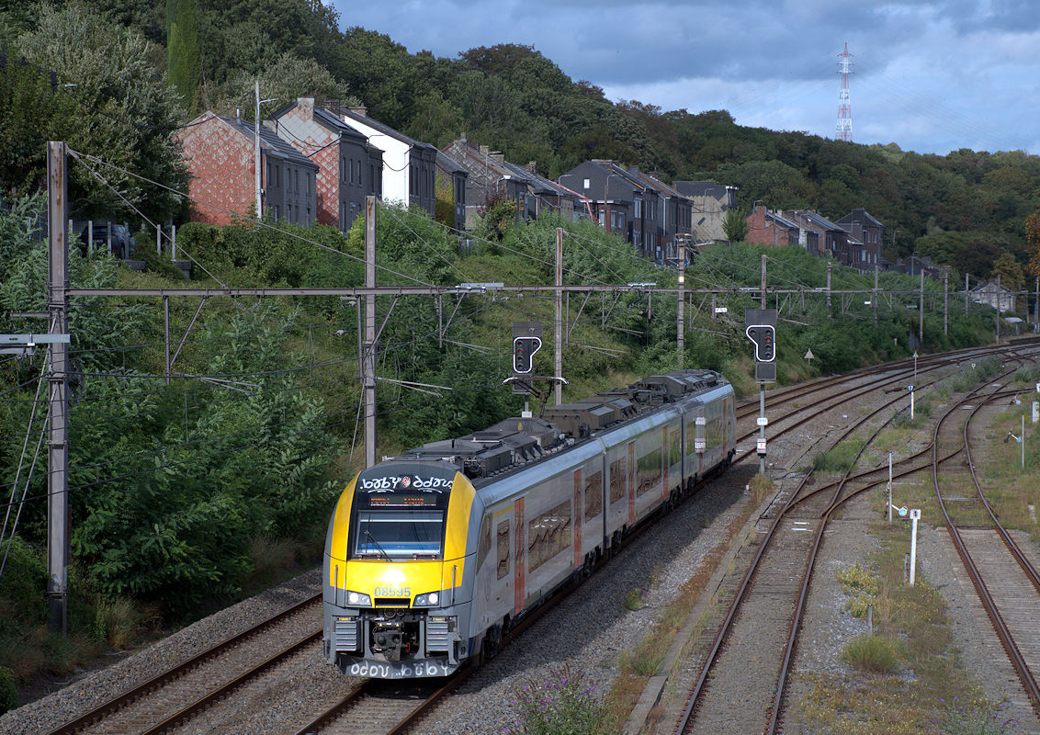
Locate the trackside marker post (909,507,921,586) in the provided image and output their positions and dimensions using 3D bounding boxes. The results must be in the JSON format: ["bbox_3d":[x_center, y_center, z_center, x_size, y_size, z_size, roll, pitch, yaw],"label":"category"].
[{"bbox_3d":[9.997,4.548,81.500,0.270,1.970,0.100,2,1,6],"label":"trackside marker post"}]

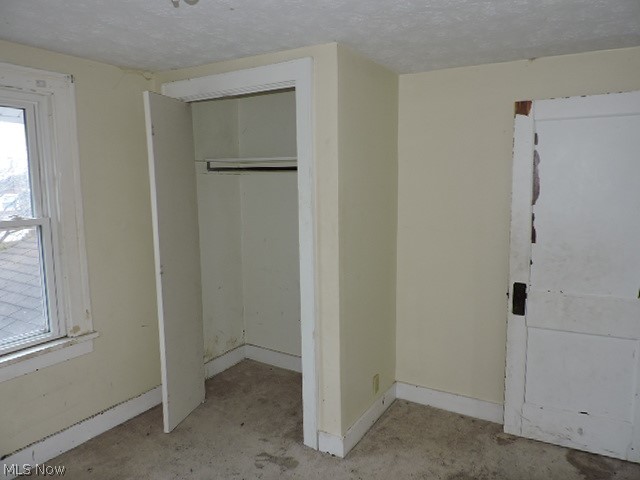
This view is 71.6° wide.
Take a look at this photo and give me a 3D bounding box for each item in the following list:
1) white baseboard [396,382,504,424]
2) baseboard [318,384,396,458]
[{"bbox_3d":[0.871,1.107,3.053,0.751,0.136,0.025,4,8,31],"label":"white baseboard"},{"bbox_3d":[0.282,1.131,2.918,0.162,0.136,0.861,4,8,31],"label":"baseboard"}]

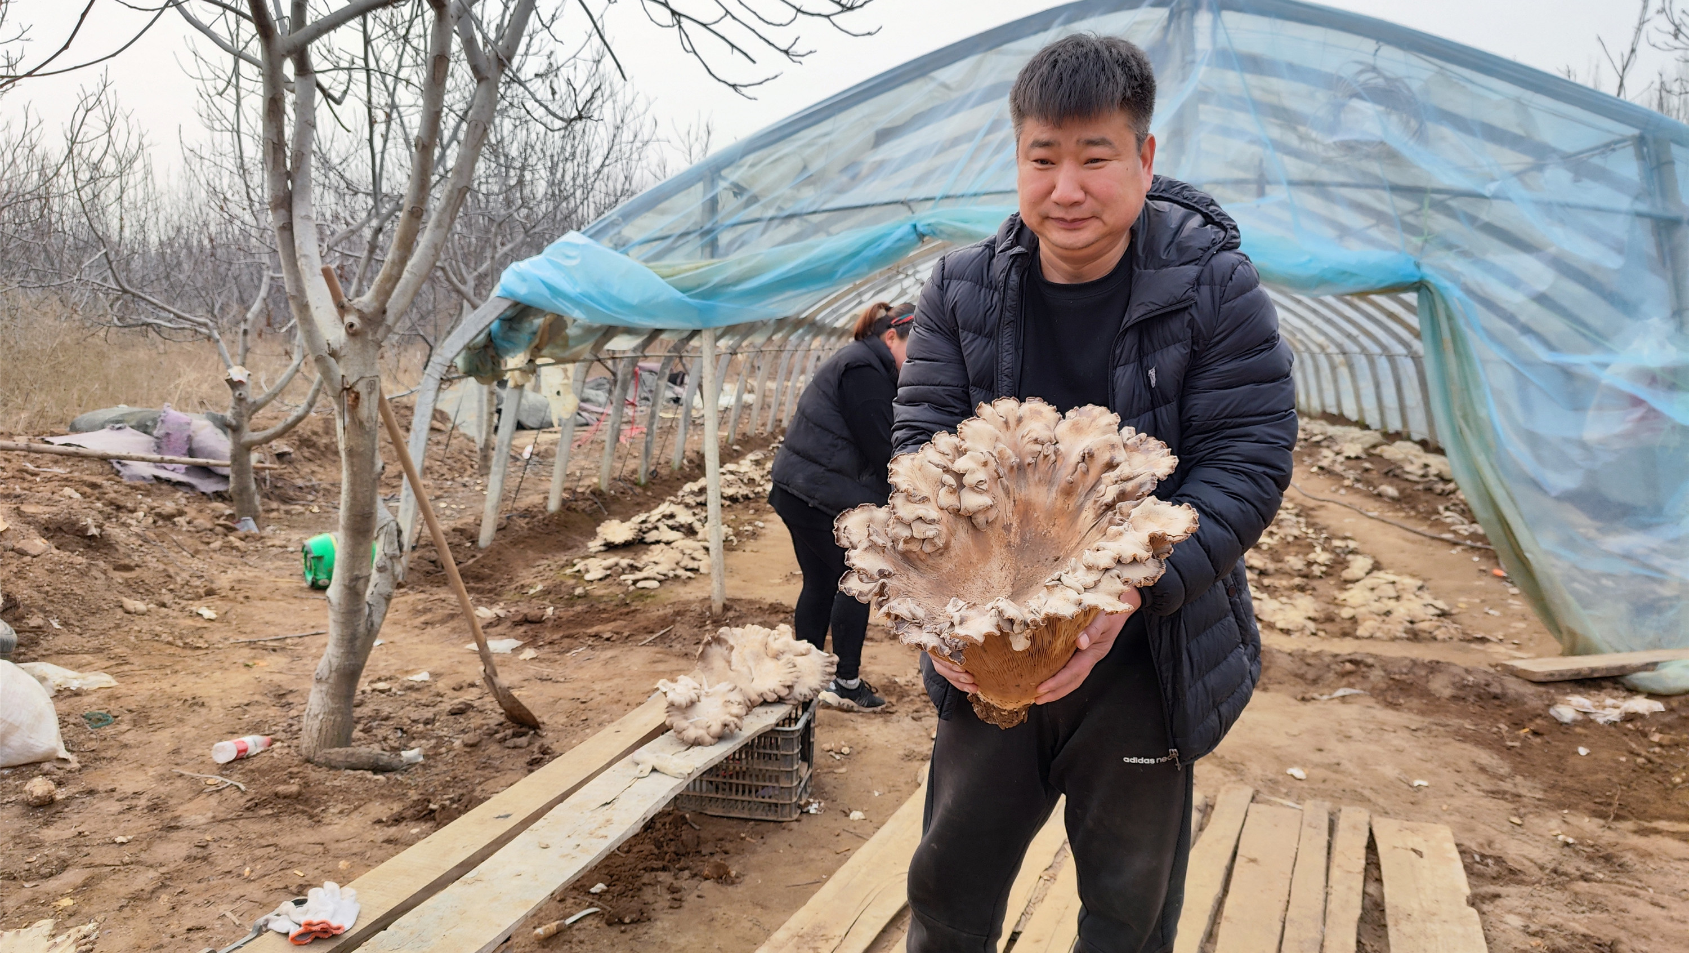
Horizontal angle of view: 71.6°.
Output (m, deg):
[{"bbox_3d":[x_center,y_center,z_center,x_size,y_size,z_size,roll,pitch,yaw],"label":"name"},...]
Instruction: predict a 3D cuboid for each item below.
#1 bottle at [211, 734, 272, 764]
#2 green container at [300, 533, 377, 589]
[{"bbox_3d":[-1.926,0.868,3.755,0.064,0.064,0.176,7,10,43],"label":"bottle"},{"bbox_3d":[-2.672,0.453,6.185,0.320,0.285,0.285,-4,9,-35],"label":"green container"}]

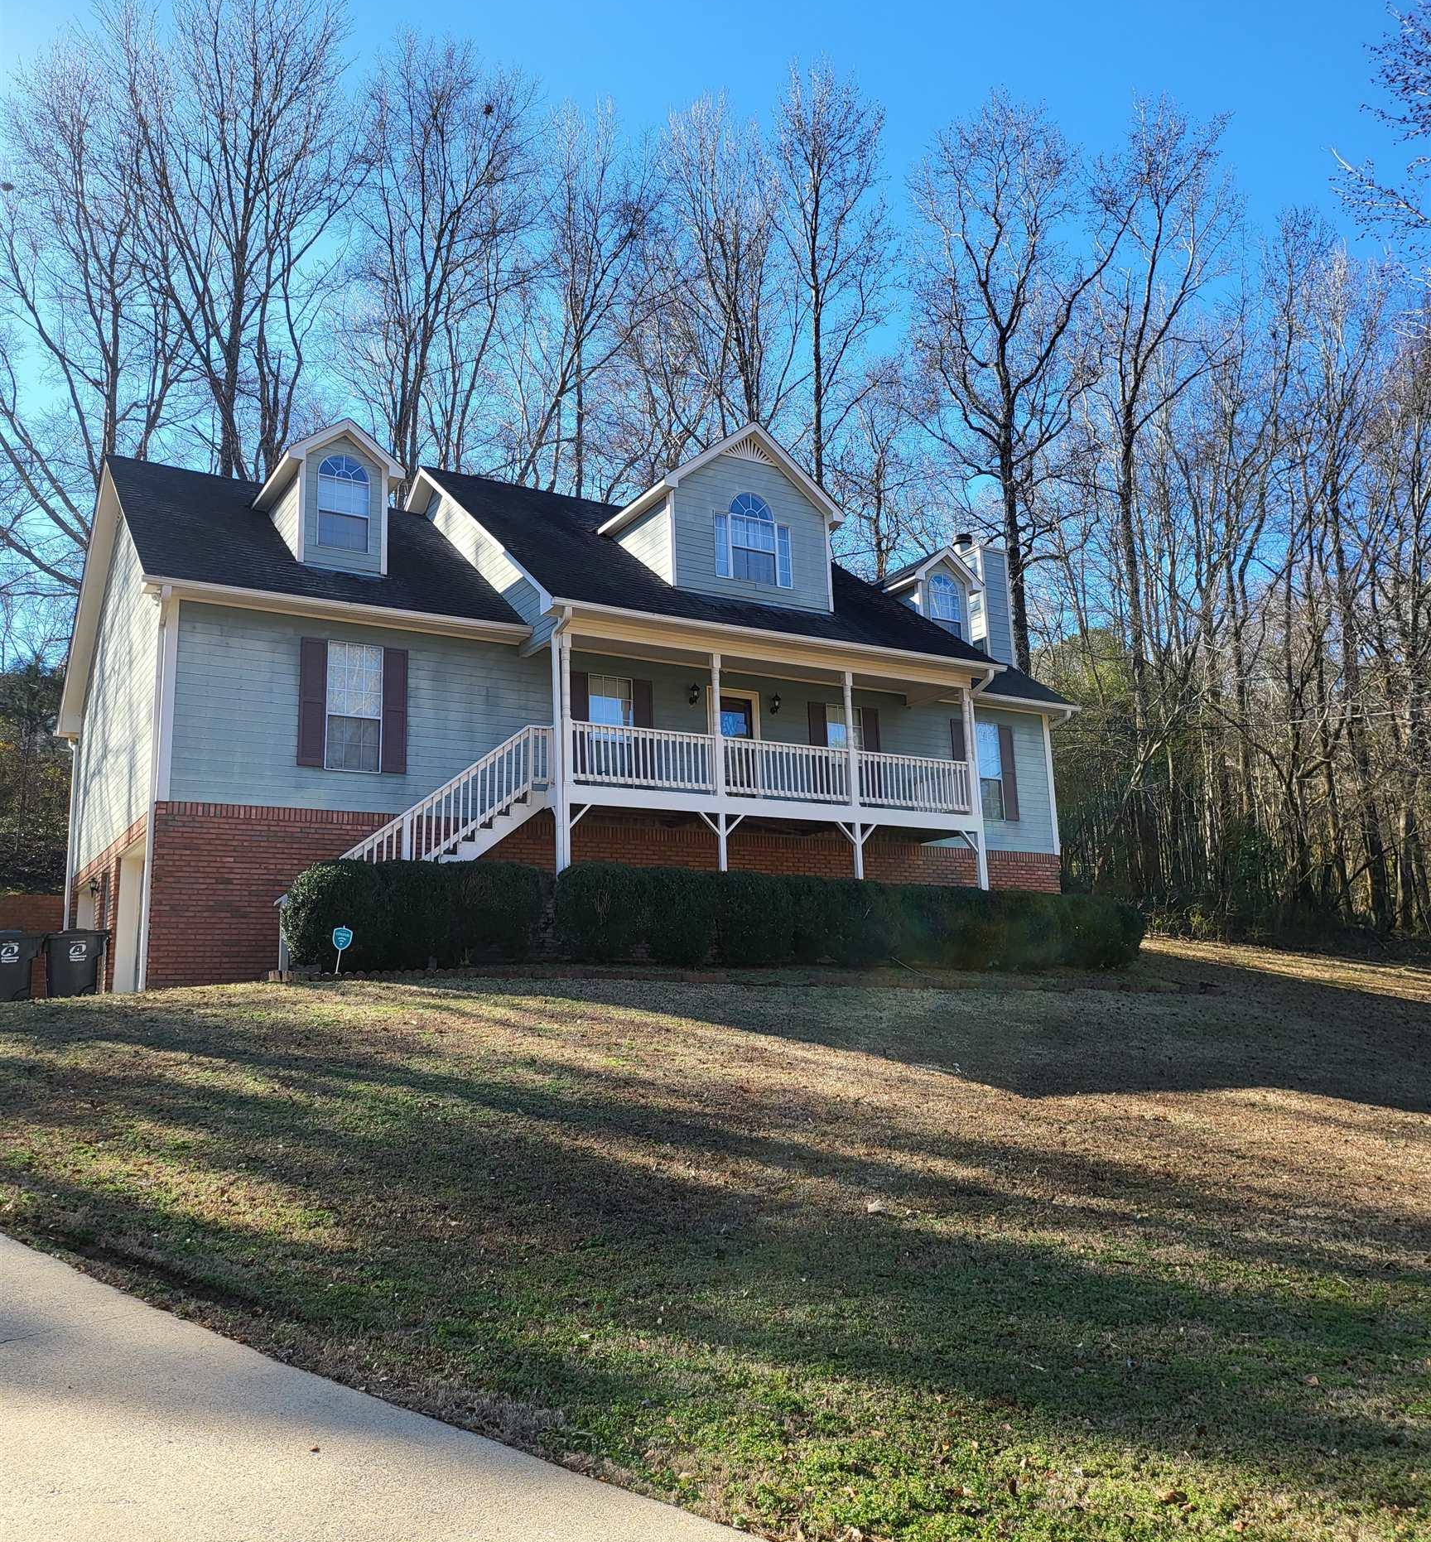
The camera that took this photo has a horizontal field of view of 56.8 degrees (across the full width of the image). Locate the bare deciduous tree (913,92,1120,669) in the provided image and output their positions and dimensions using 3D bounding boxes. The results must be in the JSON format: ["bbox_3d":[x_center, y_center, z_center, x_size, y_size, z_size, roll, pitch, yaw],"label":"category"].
[{"bbox_3d":[7.465,-7.090,31.920,5.600,21.006,5.600,-5,-11,14],"label":"bare deciduous tree"}]

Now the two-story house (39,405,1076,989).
[{"bbox_3d":[-2.041,-0.796,24.287,17.084,9.636,11.022,5,-13,-32],"label":"two-story house"}]

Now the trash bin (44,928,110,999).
[{"bbox_3d":[-8.856,2.753,18.300,0.880,1.120,0.700,5,-13,-32],"label":"trash bin"}]

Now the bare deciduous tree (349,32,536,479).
[{"bbox_3d":[-6.994,-9.085,33.698,5.000,22.179,5.200,0,-11,-12],"label":"bare deciduous tree"}]

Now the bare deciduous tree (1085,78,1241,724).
[{"bbox_3d":[11.059,-6.833,31.760,4.400,20.796,4.600,-6,-12,20],"label":"bare deciduous tree"}]

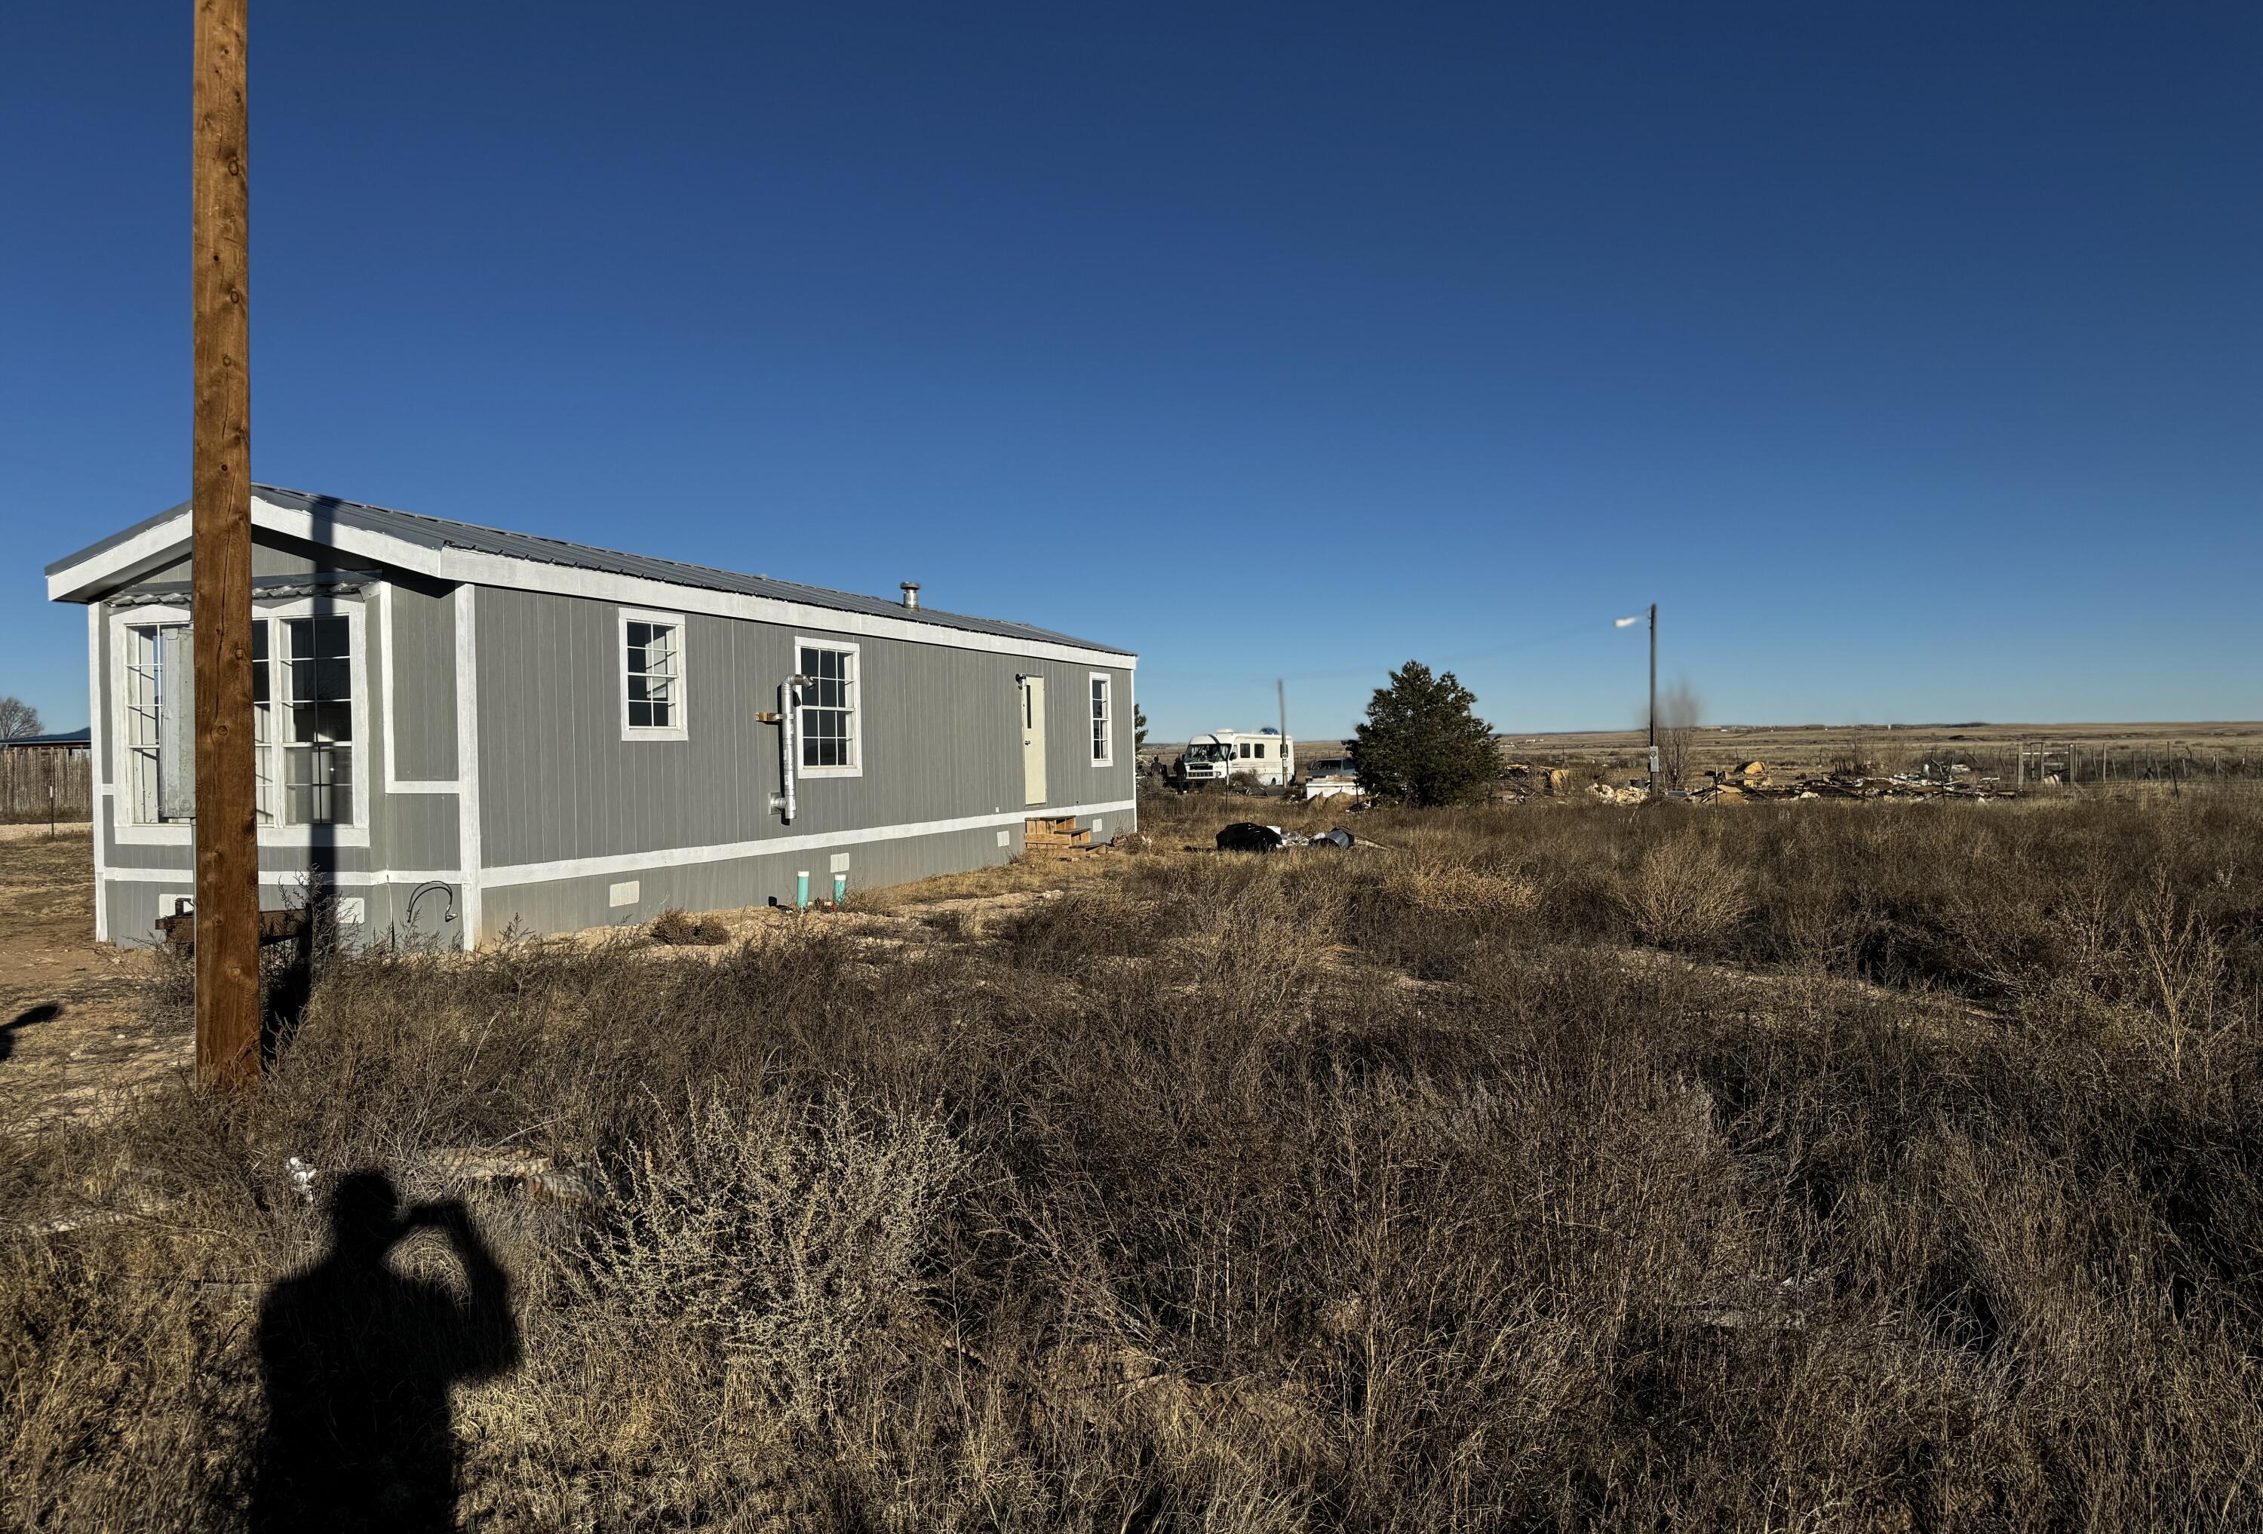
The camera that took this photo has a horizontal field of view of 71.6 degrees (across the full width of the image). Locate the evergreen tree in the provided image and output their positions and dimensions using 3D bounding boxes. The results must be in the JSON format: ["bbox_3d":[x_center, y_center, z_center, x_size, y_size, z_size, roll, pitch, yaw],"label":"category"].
[{"bbox_3d":[7.715,-0.832,41.500,3.975,3.905,3.975,-1,1,11],"label":"evergreen tree"}]

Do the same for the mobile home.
[{"bbox_3d":[-4.503,-0.545,20.291,4.161,3.792,16.295,-1,1,19],"label":"mobile home"}]

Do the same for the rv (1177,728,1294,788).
[{"bbox_3d":[5.634,-0.466,79.500,2.400,3.080,7.600,-1,1,29],"label":"rv"}]

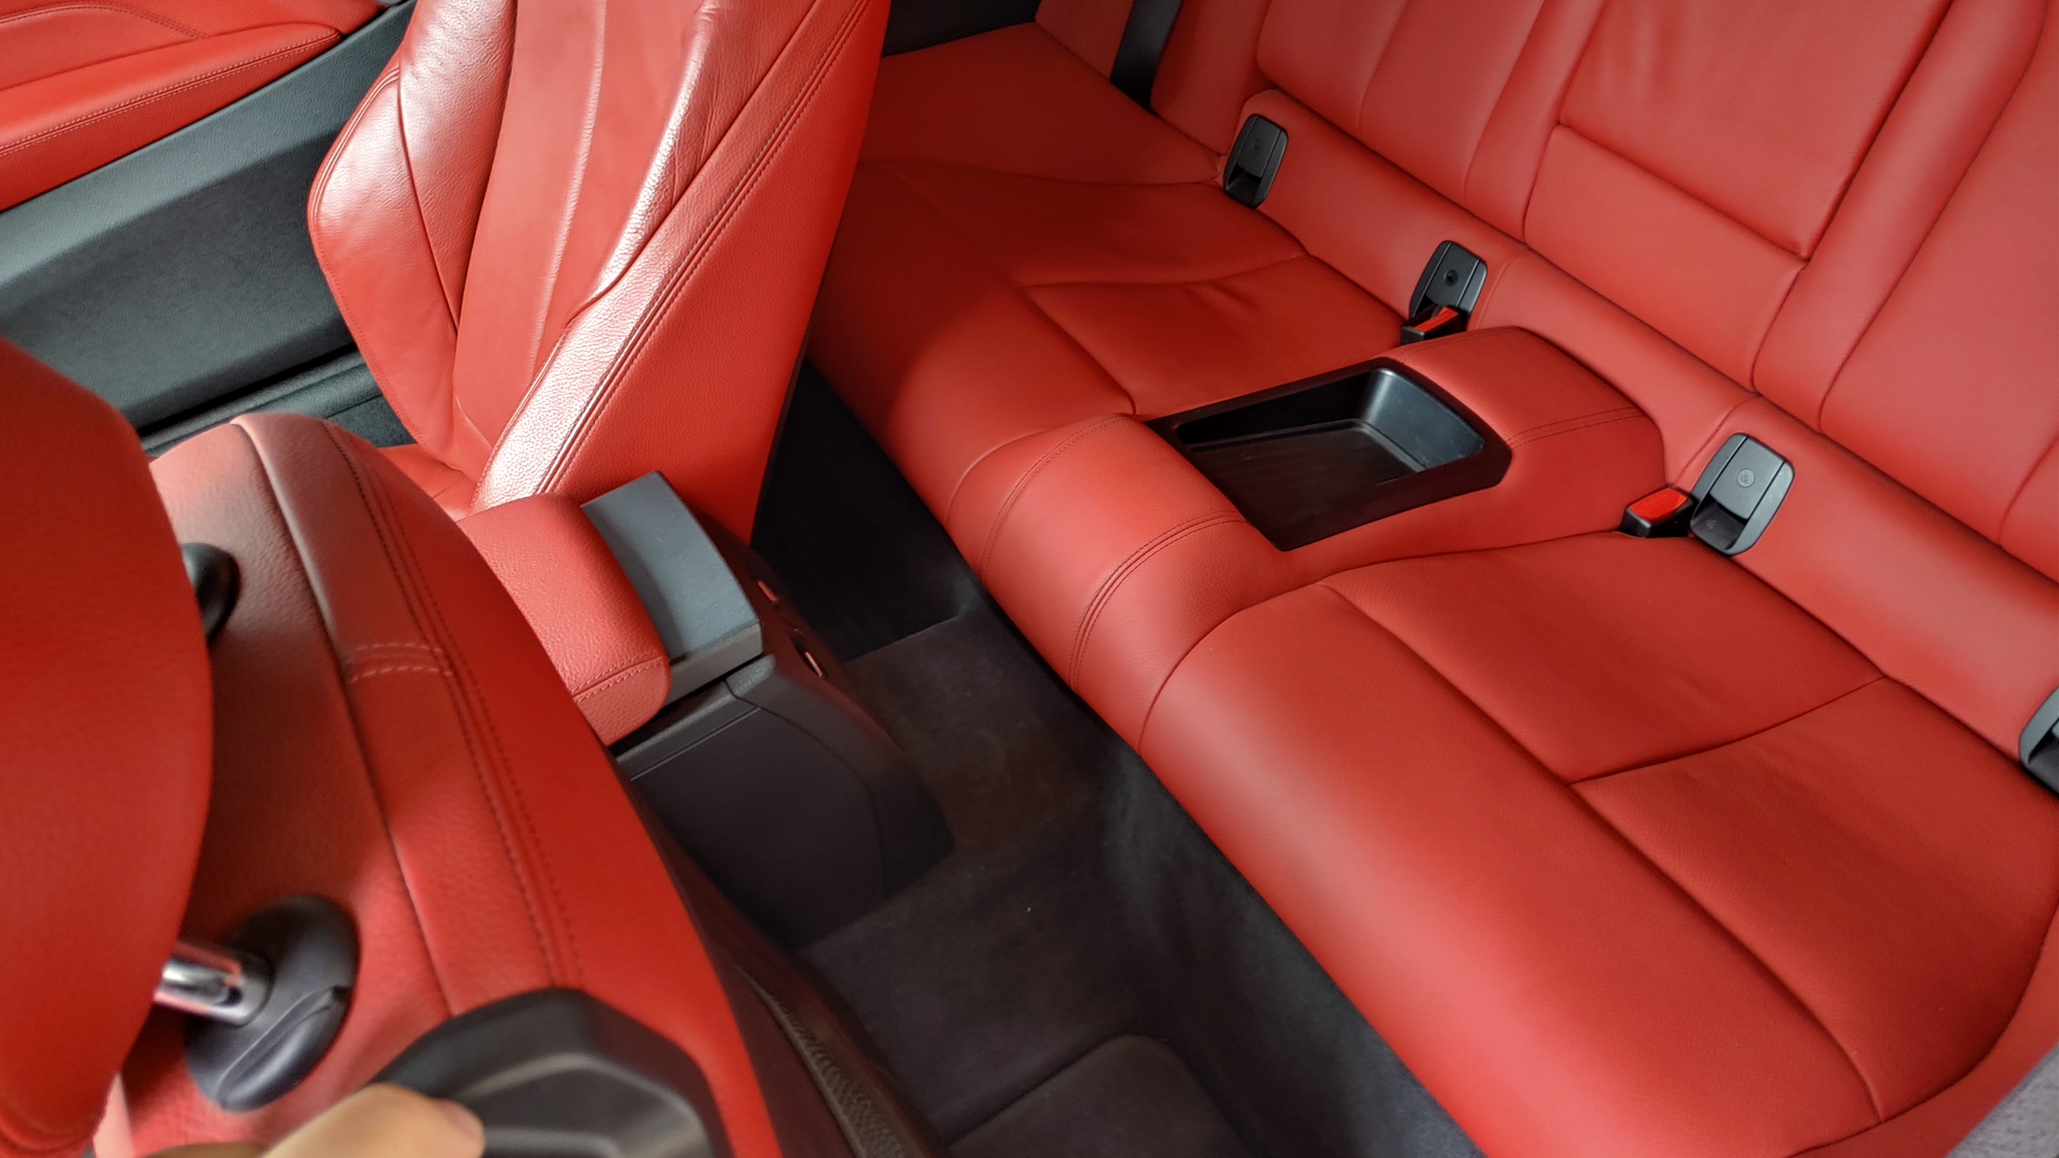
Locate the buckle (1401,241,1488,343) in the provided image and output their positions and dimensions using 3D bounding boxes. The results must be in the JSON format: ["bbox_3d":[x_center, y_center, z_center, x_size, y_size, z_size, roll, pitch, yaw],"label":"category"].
[{"bbox_3d":[0.363,-0.244,1.358,0.046,0.080,0.056,-3,38,-37],"label":"buckle"}]

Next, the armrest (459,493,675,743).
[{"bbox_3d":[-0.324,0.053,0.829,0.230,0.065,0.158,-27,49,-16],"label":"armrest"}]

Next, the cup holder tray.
[{"bbox_3d":[0.224,-0.079,1.151,0.230,0.060,0.152,-20,46,-25],"label":"cup holder tray"}]

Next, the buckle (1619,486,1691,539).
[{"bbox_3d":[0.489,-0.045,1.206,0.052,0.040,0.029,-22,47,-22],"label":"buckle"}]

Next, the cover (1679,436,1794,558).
[{"bbox_3d":[0.529,-0.064,1.158,0.025,0.079,0.056,-1,36,-39],"label":"cover"}]

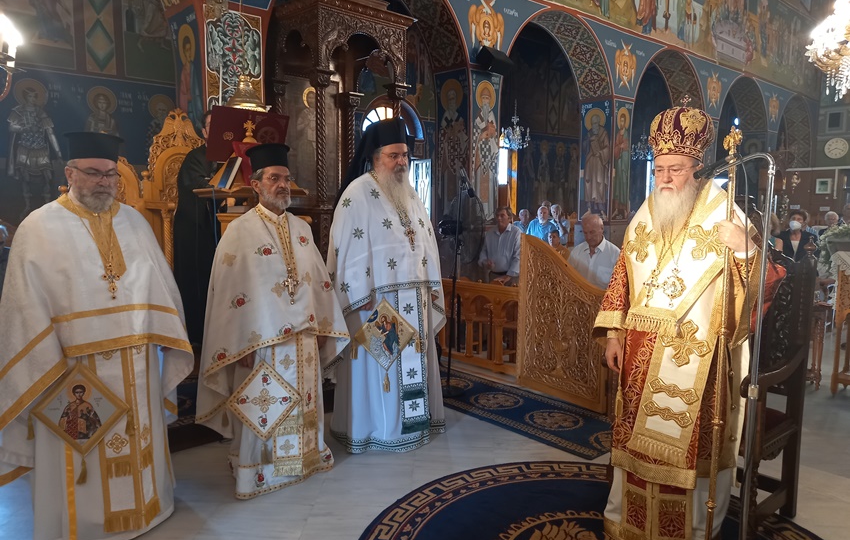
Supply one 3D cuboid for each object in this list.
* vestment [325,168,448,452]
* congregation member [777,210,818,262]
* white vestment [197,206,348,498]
[{"bbox_3d":[-0.221,0.241,3.743,0.710,1.641,0.490,-4,8,-36],"label":"vestment"},{"bbox_3d":[3.897,0.175,6.486,0.320,1.620,0.460,-5,8,-43],"label":"congregation member"},{"bbox_3d":[-0.767,0.396,3.163,0.770,1.448,0.520,-5,8,-41],"label":"white vestment"}]

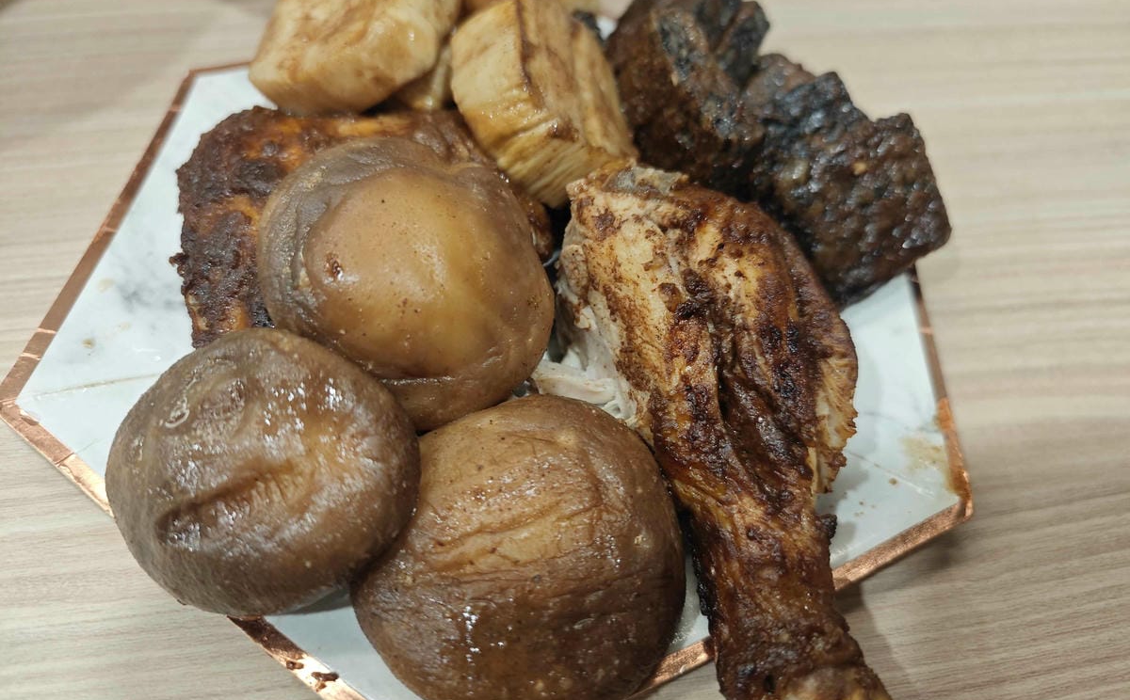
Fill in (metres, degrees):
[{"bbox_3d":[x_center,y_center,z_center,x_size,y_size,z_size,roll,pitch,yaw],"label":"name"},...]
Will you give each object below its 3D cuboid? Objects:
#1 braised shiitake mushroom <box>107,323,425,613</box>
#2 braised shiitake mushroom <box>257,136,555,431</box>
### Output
[{"bbox_3d":[-0.056,0.019,0.140,0.056,0.034,0.056,4,59,-6],"label":"braised shiitake mushroom"},{"bbox_3d":[-0.032,-0.016,0.155,0.063,0.031,0.063,2,79,-9],"label":"braised shiitake mushroom"}]

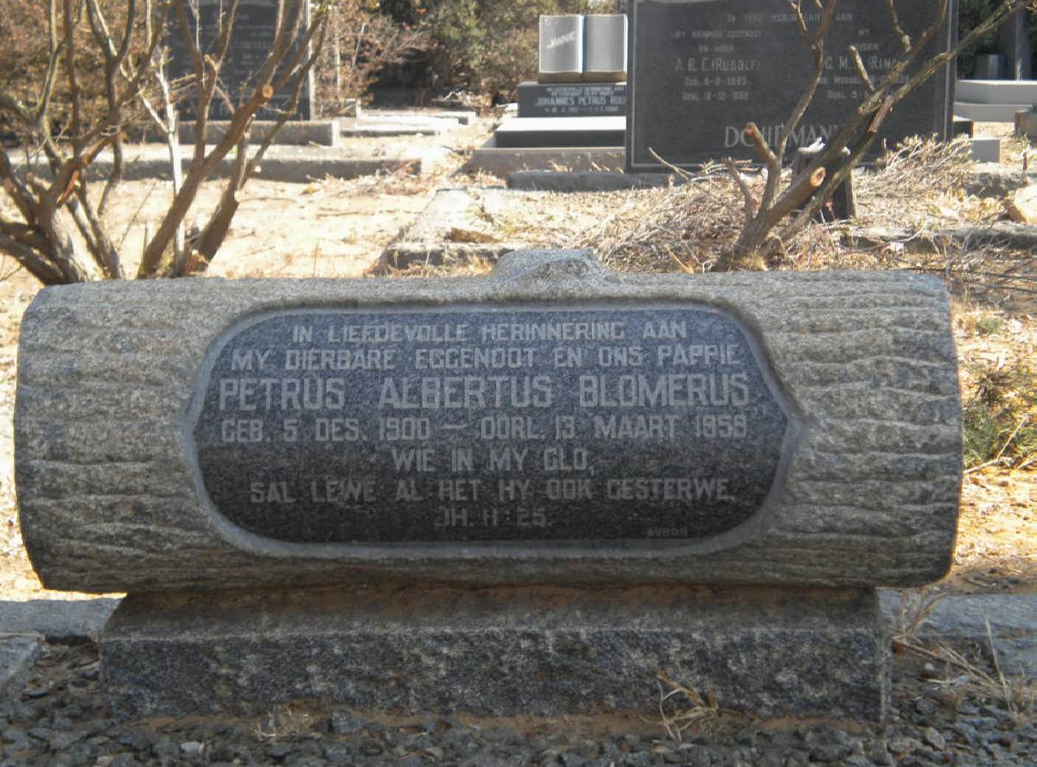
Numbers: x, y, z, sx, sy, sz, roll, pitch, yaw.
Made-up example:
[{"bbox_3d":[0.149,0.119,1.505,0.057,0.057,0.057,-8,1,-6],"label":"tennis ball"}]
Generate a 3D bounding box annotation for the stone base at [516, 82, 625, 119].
[{"bbox_3d":[0.369,-1.623,11.650,0.730,0.180,0.340,0,11,2],"label":"stone base"}]

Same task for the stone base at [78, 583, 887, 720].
[{"bbox_3d":[-0.027,0.290,2.572,0.935,0.155,0.340,0,11,1],"label":"stone base"}]

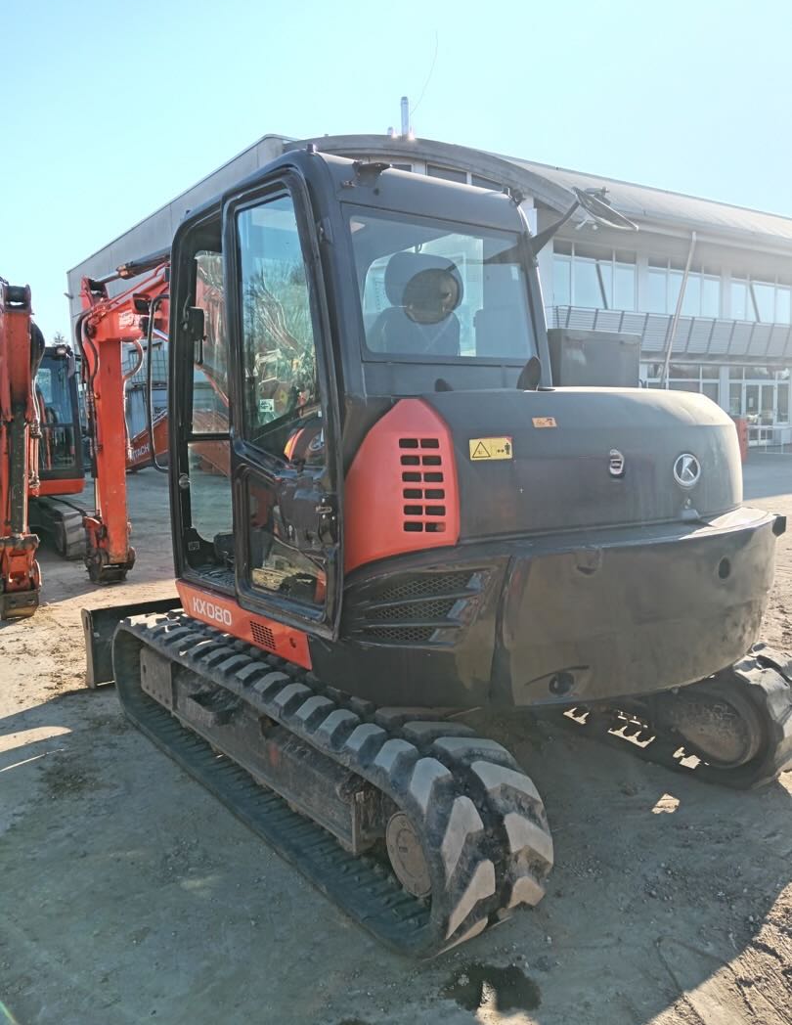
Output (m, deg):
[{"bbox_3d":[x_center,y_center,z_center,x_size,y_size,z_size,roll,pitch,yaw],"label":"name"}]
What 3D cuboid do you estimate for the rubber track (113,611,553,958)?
[{"bbox_3d":[-0.533,0.924,3.576,0.450,0.630,2.870,-7,10,-36],"label":"rubber track"}]

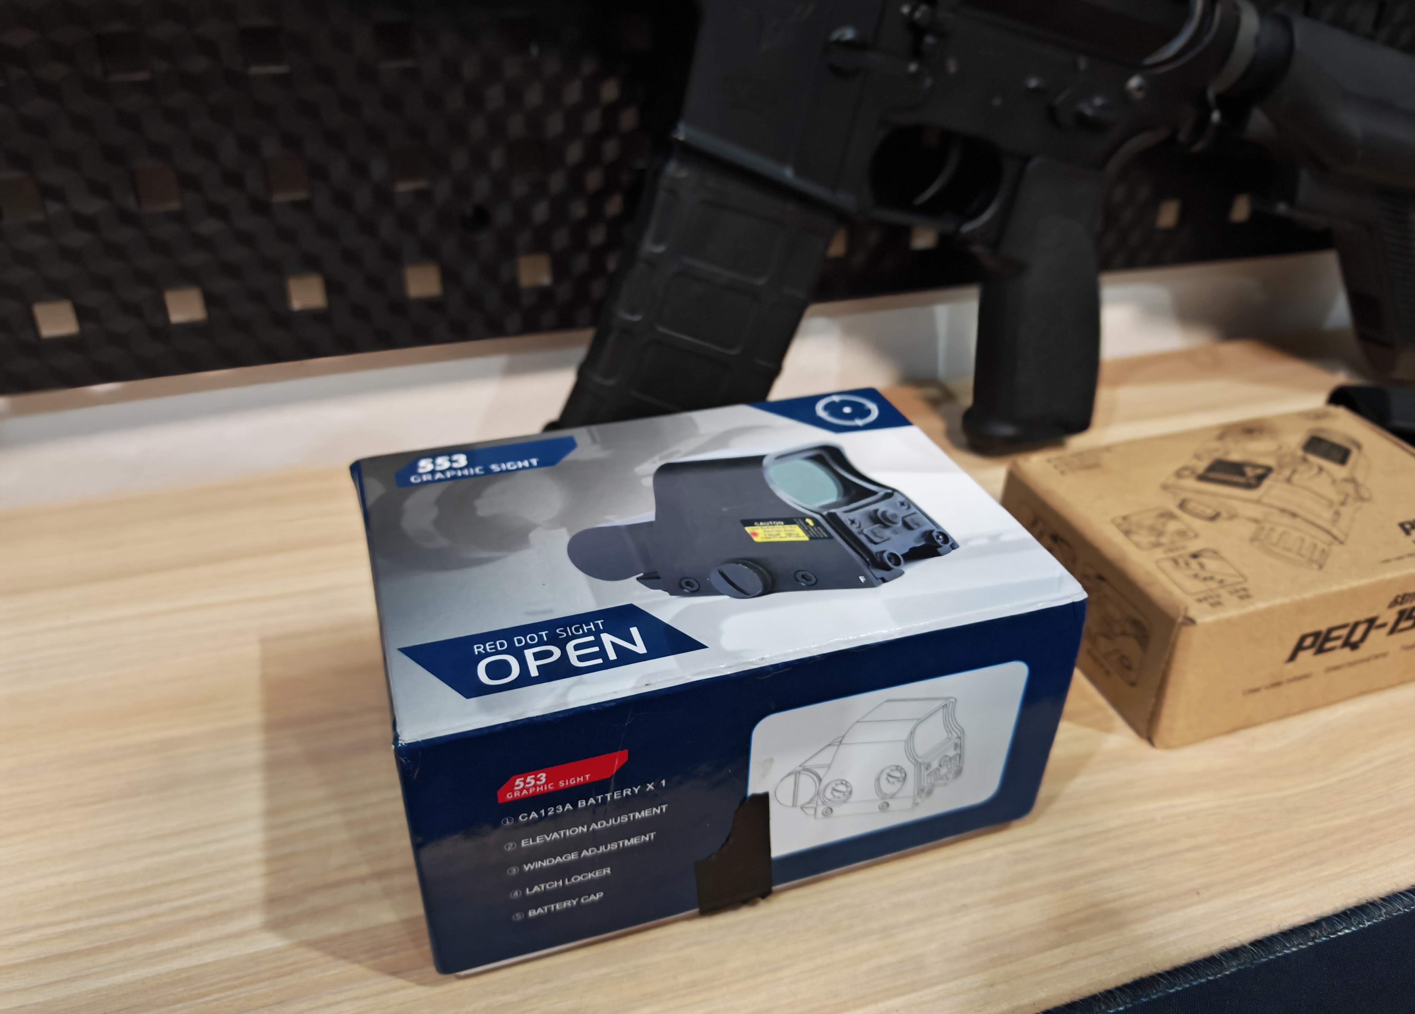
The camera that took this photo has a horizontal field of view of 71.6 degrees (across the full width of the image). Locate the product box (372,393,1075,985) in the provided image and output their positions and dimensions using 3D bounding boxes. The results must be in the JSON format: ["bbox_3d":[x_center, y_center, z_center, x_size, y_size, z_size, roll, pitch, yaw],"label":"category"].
[{"bbox_3d":[-0.004,0.033,0.255,0.147,0.071,0.107,-9,34,-14],"label":"product box"}]

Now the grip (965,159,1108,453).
[{"bbox_3d":[0.132,-0.082,0.396,0.051,0.113,0.033,-14,35,-11],"label":"grip"}]

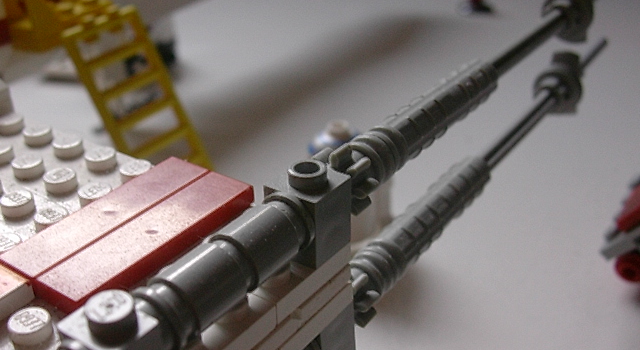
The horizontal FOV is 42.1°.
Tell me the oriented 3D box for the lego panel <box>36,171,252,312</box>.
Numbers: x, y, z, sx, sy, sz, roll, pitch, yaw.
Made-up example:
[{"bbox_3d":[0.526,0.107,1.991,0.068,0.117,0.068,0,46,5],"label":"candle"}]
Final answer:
[{"bbox_3d":[-0.022,0.009,0.111,0.008,0.003,0.032,18,36,31],"label":"lego panel"}]

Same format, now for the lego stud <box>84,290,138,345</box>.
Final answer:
[{"bbox_3d":[-0.020,0.013,0.081,0.005,0.002,0.005,18,36,31],"label":"lego stud"}]

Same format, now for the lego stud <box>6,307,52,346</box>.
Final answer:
[{"bbox_3d":[-0.034,0.018,0.098,0.005,0.002,0.005,-1,30,1],"label":"lego stud"}]

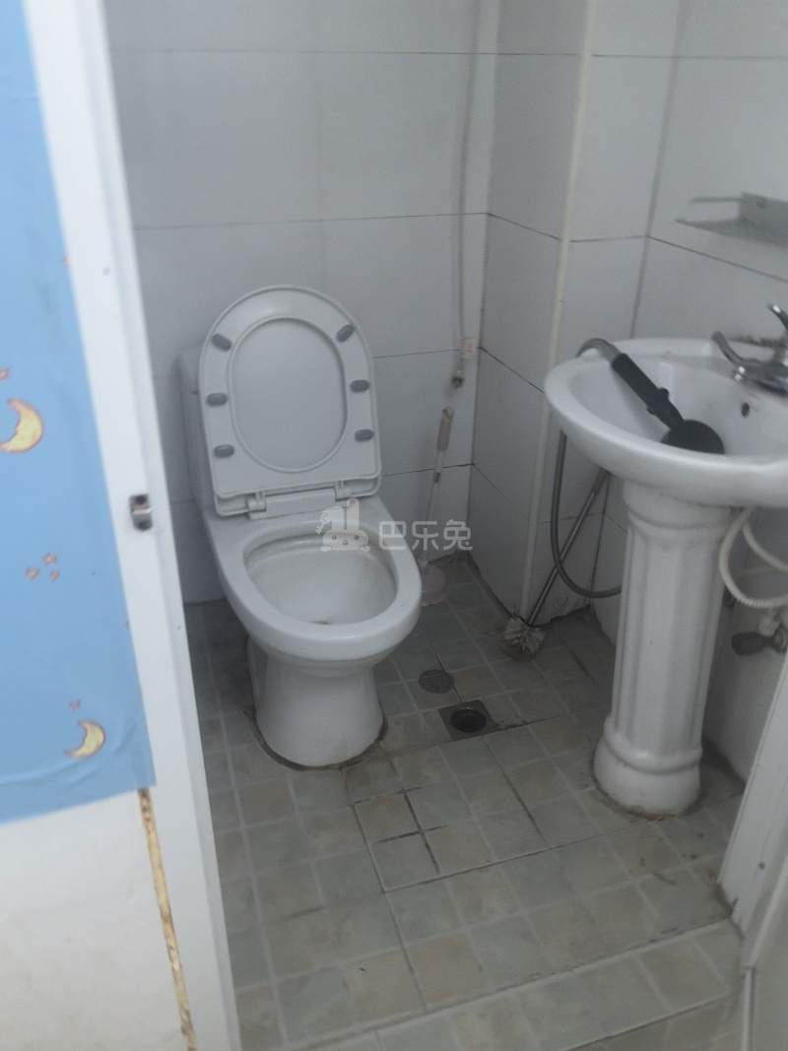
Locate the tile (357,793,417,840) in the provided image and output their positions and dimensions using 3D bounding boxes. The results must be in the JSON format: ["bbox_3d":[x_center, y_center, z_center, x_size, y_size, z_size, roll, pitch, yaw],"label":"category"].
[{"bbox_3d":[-0.013,0.521,1.462,0.095,0.010,0.095,-8,30,-15],"label":"tile"}]

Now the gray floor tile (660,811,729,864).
[{"bbox_3d":[0.520,0.546,1.431,0.093,0.010,0.093,-8,30,-15],"label":"gray floor tile"}]

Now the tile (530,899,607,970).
[{"bbox_3d":[0.268,0.634,1.272,0.096,0.010,0.096,-8,29,-16],"label":"tile"}]

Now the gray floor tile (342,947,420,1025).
[{"bbox_3d":[-0.019,0.677,1.203,0.093,0.010,0.093,-8,31,-15],"label":"gray floor tile"}]

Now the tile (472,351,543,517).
[{"bbox_3d":[0.259,-0.218,1.899,0.010,0.306,0.325,-9,31,-16],"label":"tile"}]

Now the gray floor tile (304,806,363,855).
[{"bbox_3d":[-0.107,0.539,1.442,0.093,0.010,0.093,-8,31,-15],"label":"gray floor tile"}]

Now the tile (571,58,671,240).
[{"bbox_3d":[0.414,-0.690,1.516,0.163,0.301,0.010,-9,31,-16],"label":"tile"}]

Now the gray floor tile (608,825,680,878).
[{"bbox_3d":[0.429,0.563,1.411,0.096,0.010,0.096,-8,29,-16],"label":"gray floor tile"}]

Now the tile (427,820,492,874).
[{"bbox_3d":[0.114,0.556,1.415,0.093,0.010,0.093,-8,31,-15],"label":"tile"}]

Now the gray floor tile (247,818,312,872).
[{"bbox_3d":[-0.202,0.556,1.424,0.092,0.010,0.092,-8,29,-15],"label":"gray floor tile"}]

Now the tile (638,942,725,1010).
[{"bbox_3d":[0.427,0.666,1.217,0.093,0.010,0.092,-8,30,-15],"label":"tile"}]

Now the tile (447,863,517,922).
[{"bbox_3d":[0.143,0.600,1.329,0.090,0.010,0.089,-8,30,-15],"label":"tile"}]

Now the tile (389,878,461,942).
[{"bbox_3d":[0.047,0.615,1.302,0.096,0.010,0.096,-8,29,-16],"label":"tile"}]

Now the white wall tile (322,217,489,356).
[{"bbox_3d":[0.027,-0.540,1.866,0.374,0.305,0.010,-8,30,-15],"label":"white wall tile"}]

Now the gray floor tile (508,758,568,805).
[{"bbox_3d":[0.271,0.485,1.542,0.093,0.010,0.093,-8,30,-15],"label":"gray floor tile"}]

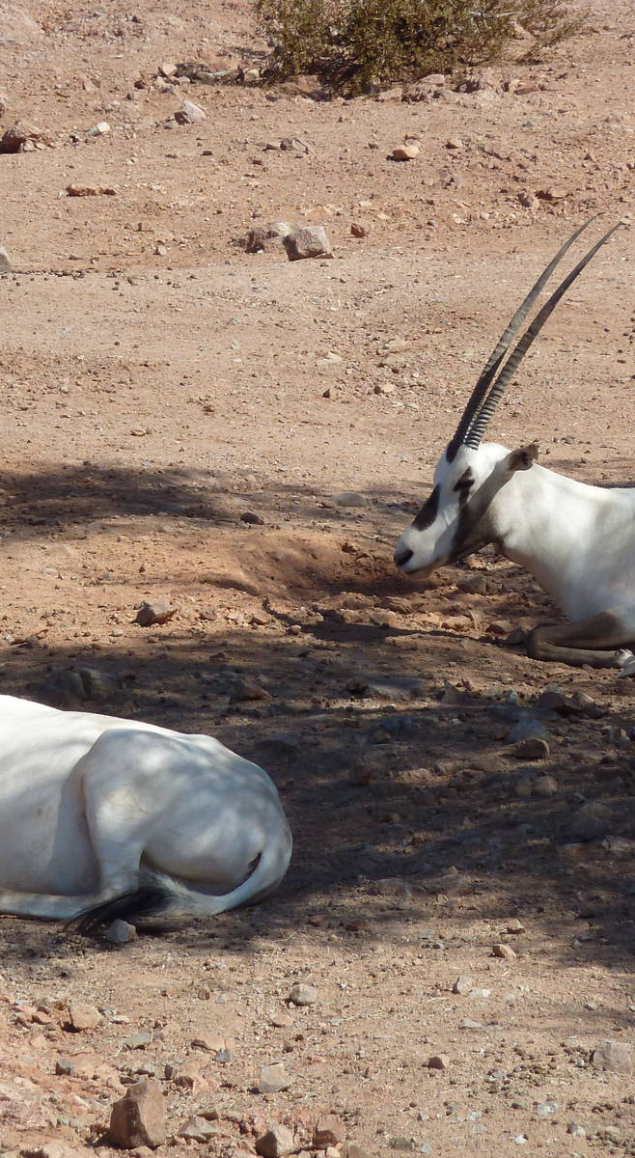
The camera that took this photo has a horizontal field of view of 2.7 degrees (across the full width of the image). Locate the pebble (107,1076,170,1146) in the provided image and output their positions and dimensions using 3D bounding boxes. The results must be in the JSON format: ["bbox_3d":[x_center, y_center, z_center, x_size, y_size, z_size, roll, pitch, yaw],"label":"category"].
[{"bbox_3d":[-0.344,1.020,25.545,0.113,0.122,0.100,0,11,0],"label":"pebble"}]

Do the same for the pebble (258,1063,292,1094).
[{"bbox_3d":[-0.089,1.036,27.805,0.070,0.053,0.060,0,12,0],"label":"pebble"}]

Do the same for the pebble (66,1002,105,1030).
[{"bbox_3d":[-0.490,0.925,28.308,0.071,0.049,0.064,0,12,0],"label":"pebble"}]

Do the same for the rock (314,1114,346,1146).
[{"bbox_3d":[0.025,1.130,27.393,0.064,0.054,0.059,0,12,0],"label":"rock"}]

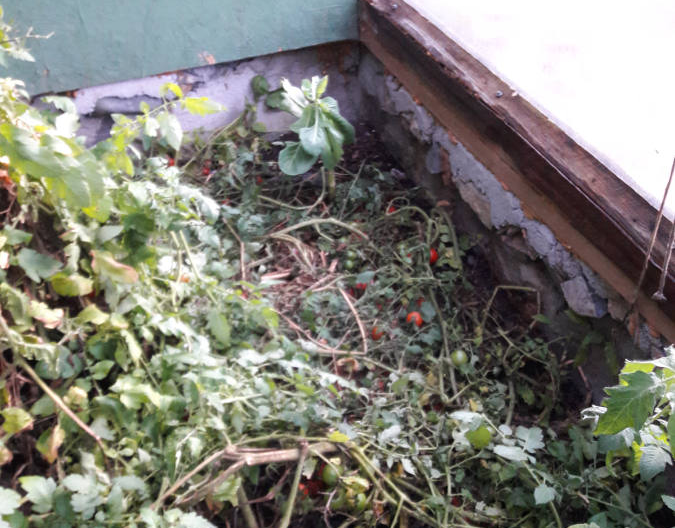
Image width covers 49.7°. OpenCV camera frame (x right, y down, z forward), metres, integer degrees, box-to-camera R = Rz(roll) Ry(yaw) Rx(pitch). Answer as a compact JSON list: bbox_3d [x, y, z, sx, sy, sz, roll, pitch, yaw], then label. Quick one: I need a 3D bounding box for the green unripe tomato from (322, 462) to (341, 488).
[{"bbox_3d":[-0.009,0.399,1.373,0.038,0.043,0.038,-3,37,2],"label":"green unripe tomato"}]

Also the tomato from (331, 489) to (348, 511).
[{"bbox_3d":[0.002,0.437,1.351,0.036,0.039,0.036,-3,37,2],"label":"tomato"}]

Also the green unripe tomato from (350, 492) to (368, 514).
[{"bbox_3d":[0.041,0.444,1.348,0.036,0.039,0.036,-3,37,2],"label":"green unripe tomato"}]

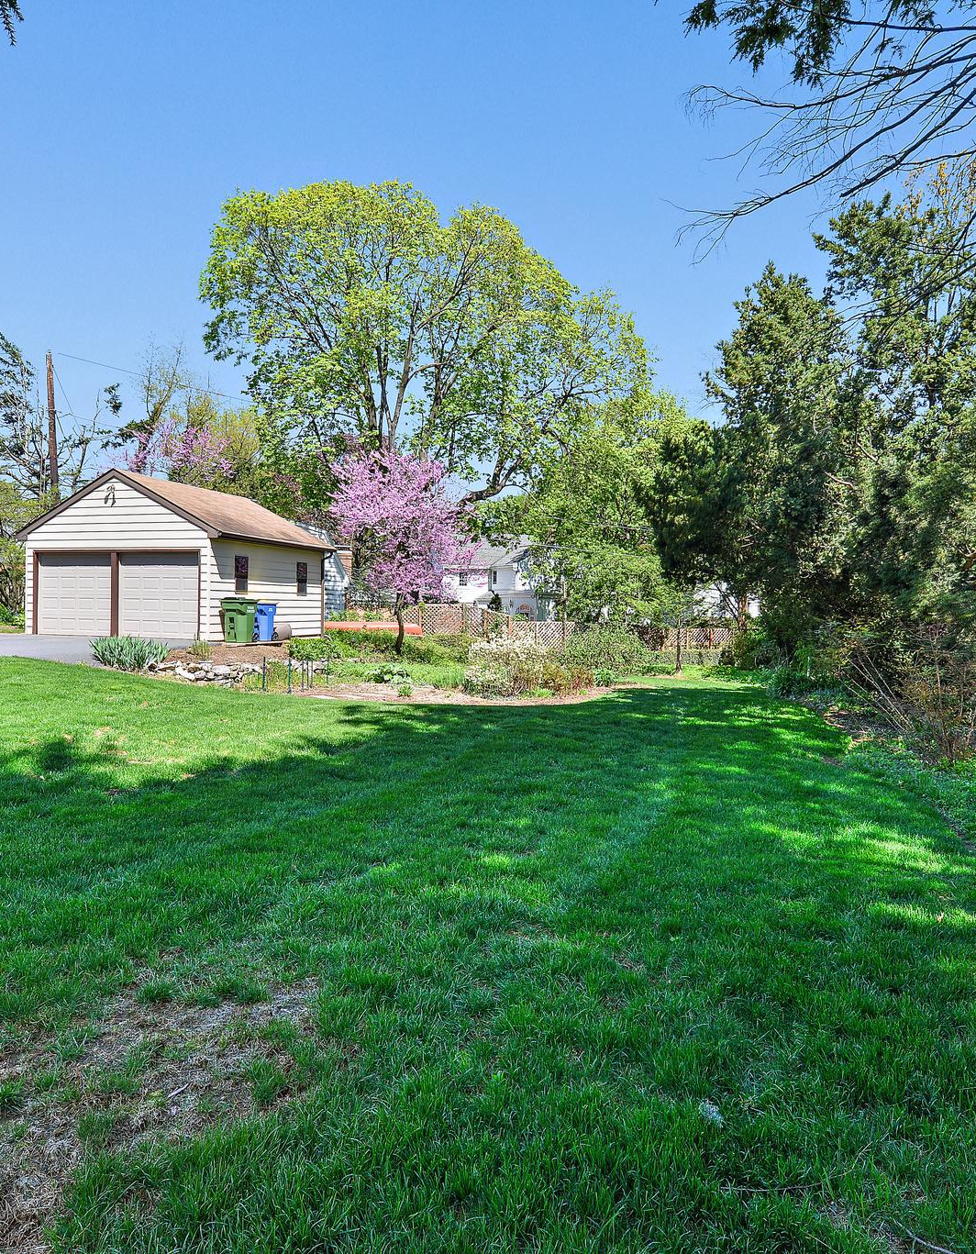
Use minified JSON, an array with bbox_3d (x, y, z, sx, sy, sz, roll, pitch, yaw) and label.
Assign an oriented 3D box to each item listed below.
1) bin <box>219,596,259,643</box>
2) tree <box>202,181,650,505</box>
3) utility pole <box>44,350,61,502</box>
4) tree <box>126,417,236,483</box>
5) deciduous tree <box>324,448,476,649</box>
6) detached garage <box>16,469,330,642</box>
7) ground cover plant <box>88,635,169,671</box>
[{"bbox_3d":[-6.060,-0.170,19.050,0.660,1.090,0.780,1,1,25],"label":"bin"},{"bbox_3d":[-2.650,-8.800,33.500,18.000,18.300,16.000,1,1,-5],"label":"tree"},{"bbox_3d":[-17.100,-5.550,31.000,0.300,10.600,0.300,-3,1,-29],"label":"utility pole"},{"bbox_3d":[-11.300,-3.750,29.000,4.800,7.200,4.500,0,1,-21],"label":"tree"},{"bbox_3d":[-2.040,-1.760,18.600,3.400,4.700,3.200,1,1,-6],"label":"deciduous tree"},{"bbox_3d":[-8.540,-1.880,22.300,6.350,4.220,5.650,1,1,19],"label":"detached garage"},{"bbox_3d":[-6.100,0.450,13.300,1.350,0.580,1.050,0,1,-25],"label":"ground cover plant"}]

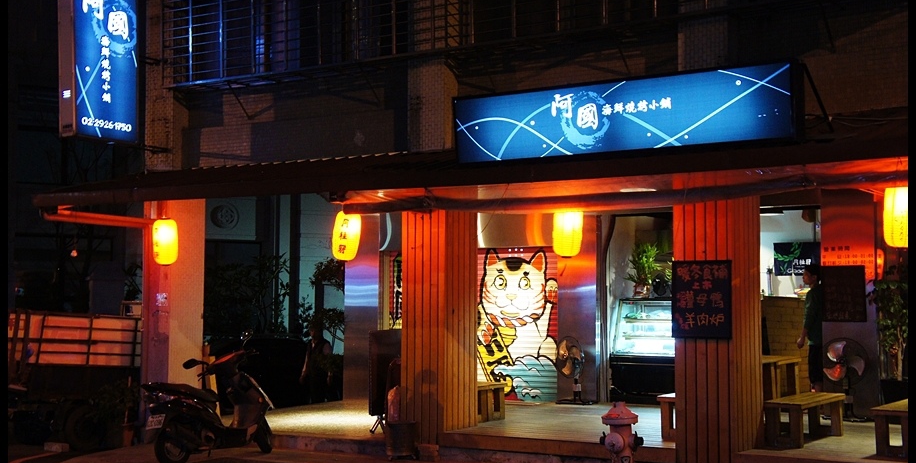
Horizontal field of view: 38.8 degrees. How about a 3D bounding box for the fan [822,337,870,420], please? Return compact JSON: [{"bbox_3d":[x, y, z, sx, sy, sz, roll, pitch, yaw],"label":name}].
[{"bbox_3d":[4.056,1.543,13.601,0.470,0.820,0.400,-2,-4,35],"label":"fan"}]

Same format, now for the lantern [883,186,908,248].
[{"bbox_3d":[2.984,-0.105,8.792,0.240,0.450,0.240,-2,-4,35],"label":"lantern"}]

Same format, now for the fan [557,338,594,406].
[{"bbox_3d":[1.414,1.656,15.607,0.430,0.800,0.490,2,-4,-36],"label":"fan"}]

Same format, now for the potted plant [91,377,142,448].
[{"bbox_3d":[-3.672,1.927,14.040,0.500,0.750,0.500,0,-3,0],"label":"potted plant"}]

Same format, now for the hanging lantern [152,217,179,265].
[{"bbox_3d":[-2.992,0.105,13.300,0.268,0.475,0.268,0,-3,0],"label":"hanging lantern"}]

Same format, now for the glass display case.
[{"bbox_3d":[2.580,1.467,15.793,1.300,1.210,0.720,-2,-4,35],"label":"glass display case"}]

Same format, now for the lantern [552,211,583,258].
[{"bbox_3d":[0.867,-0.011,10.272,0.240,0.450,0.240,0,-3,0],"label":"lantern"}]

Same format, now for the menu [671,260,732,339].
[{"bbox_3d":[2.017,0.563,10.757,0.530,0.640,0.030,-2,-4,34],"label":"menu"}]

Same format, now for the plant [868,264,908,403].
[{"bbox_3d":[4.692,1.167,13.861,0.650,1.600,0.650,-2,-4,34],"label":"plant"}]

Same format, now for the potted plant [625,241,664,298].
[{"bbox_3d":[2.249,0.459,15.722,0.460,0.690,0.460,0,-3,0],"label":"potted plant"}]

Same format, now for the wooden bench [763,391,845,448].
[{"bbox_3d":[3.085,1.662,11.514,0.315,0.375,1.250,-2,-3,32],"label":"wooden bench"}]

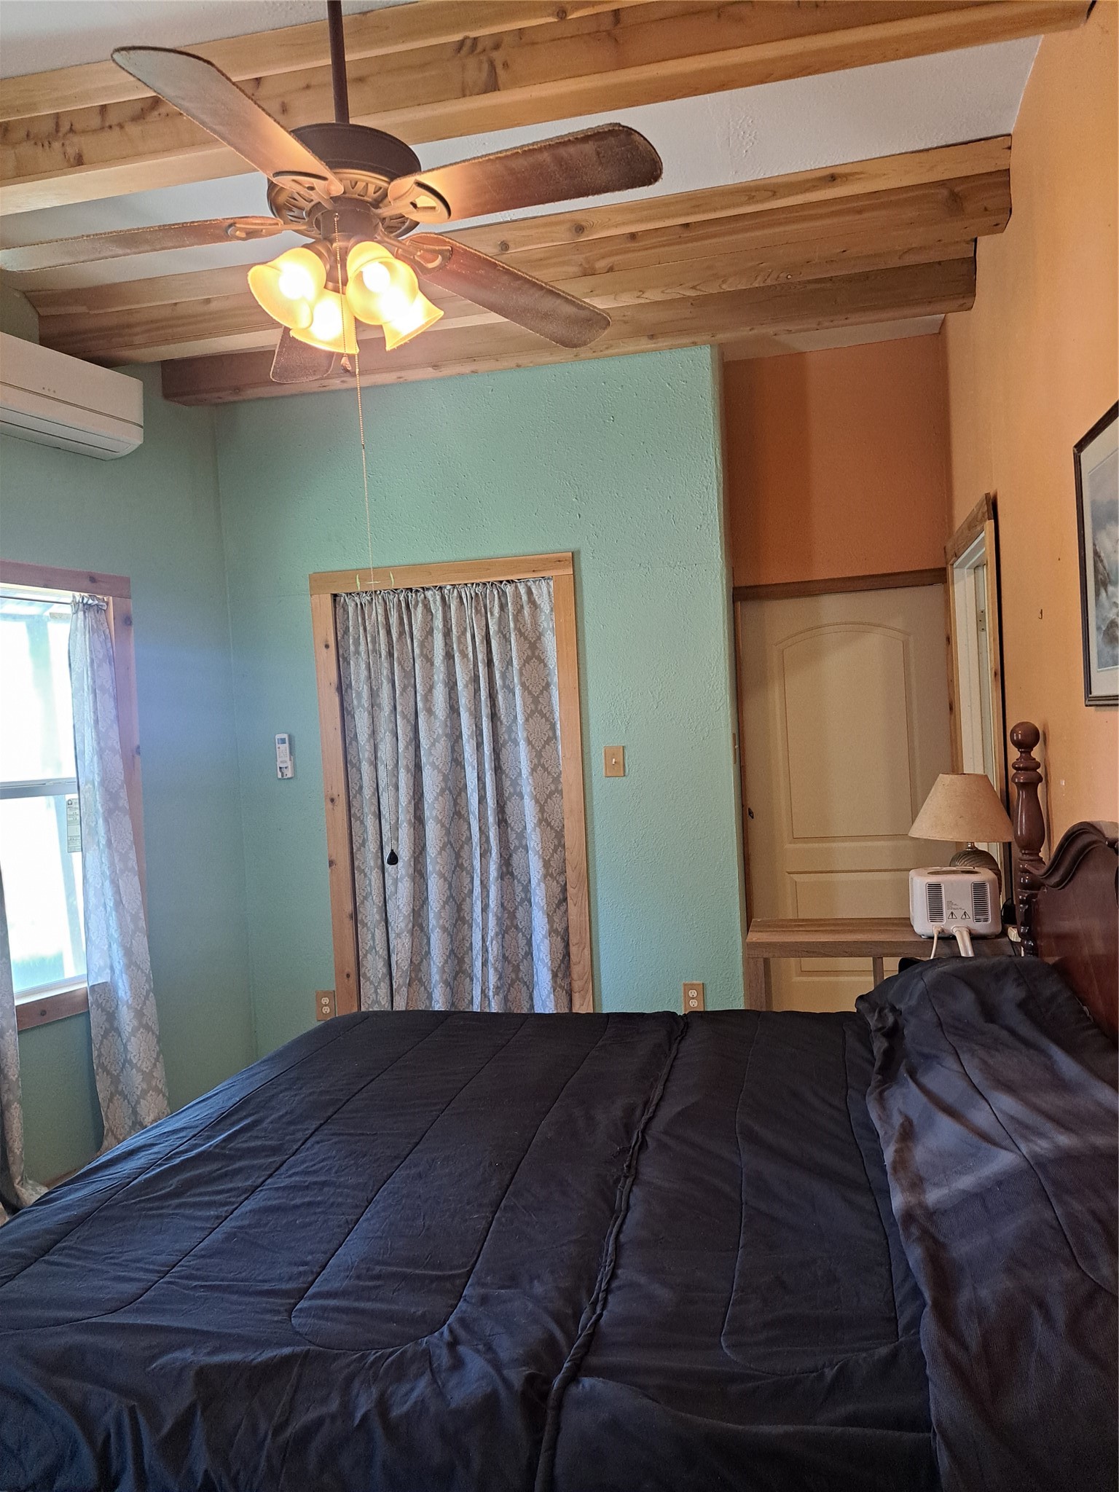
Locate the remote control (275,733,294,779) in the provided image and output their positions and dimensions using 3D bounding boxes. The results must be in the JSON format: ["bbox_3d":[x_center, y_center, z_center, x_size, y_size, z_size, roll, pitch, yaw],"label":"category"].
[{"bbox_3d":[-1.140,0.044,4.301,0.060,0.185,0.030,-3,1,12],"label":"remote control"}]

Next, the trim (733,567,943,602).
[{"bbox_3d":[1.214,-0.702,4.518,0.893,0.072,0.030,-3,1,12],"label":"trim"}]

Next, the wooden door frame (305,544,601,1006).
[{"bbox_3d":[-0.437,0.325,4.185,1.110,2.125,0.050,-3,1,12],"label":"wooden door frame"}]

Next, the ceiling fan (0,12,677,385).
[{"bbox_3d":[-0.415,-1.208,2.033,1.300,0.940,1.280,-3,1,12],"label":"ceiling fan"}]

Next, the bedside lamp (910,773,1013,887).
[{"bbox_3d":[1.199,0.302,3.037,0.288,0.437,0.288,-3,1,12],"label":"bedside lamp"}]

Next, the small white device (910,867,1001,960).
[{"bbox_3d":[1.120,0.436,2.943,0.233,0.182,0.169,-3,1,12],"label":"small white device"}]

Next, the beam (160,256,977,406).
[{"bbox_3d":[-0.056,-1.549,3.910,3.071,0.140,0.110,-3,1,10],"label":"beam"}]

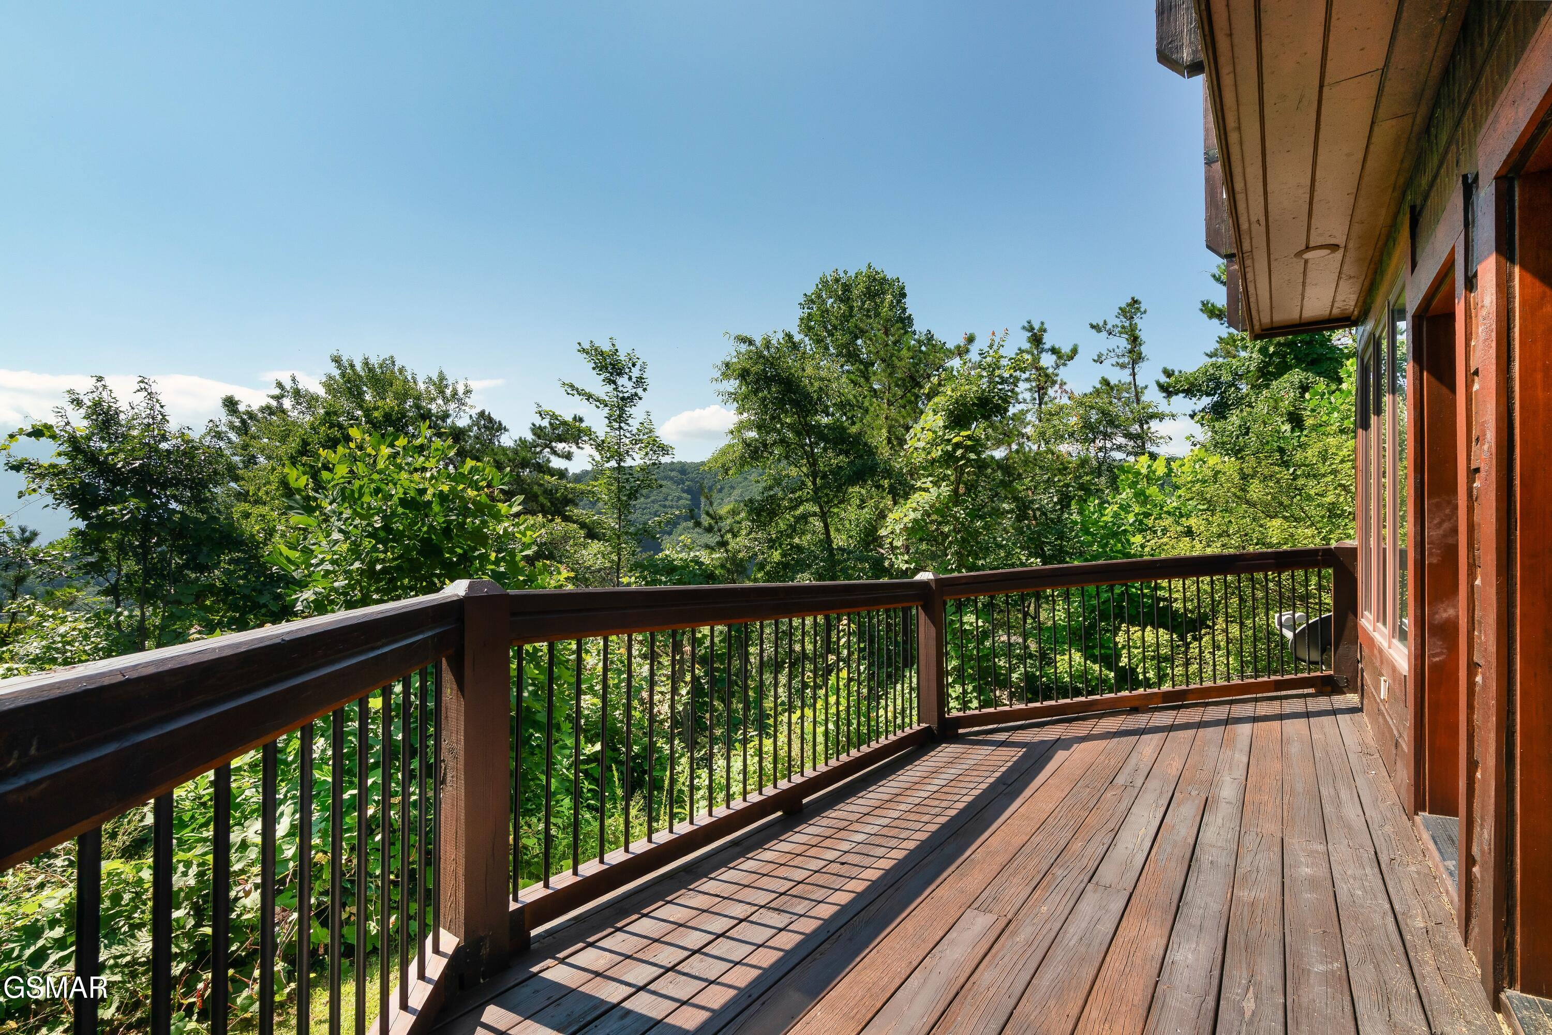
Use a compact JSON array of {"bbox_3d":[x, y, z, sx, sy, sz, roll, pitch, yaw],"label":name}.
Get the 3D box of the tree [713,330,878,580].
[{"bbox_3d":[0.440,-0.750,15.800,3.800,7.100,3.500,0,-2,0],"label":"tree"}]

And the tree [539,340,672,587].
[{"bbox_3d":[-3.600,-0.570,14.600,2.800,6.400,2.600,0,-2,0],"label":"tree"}]

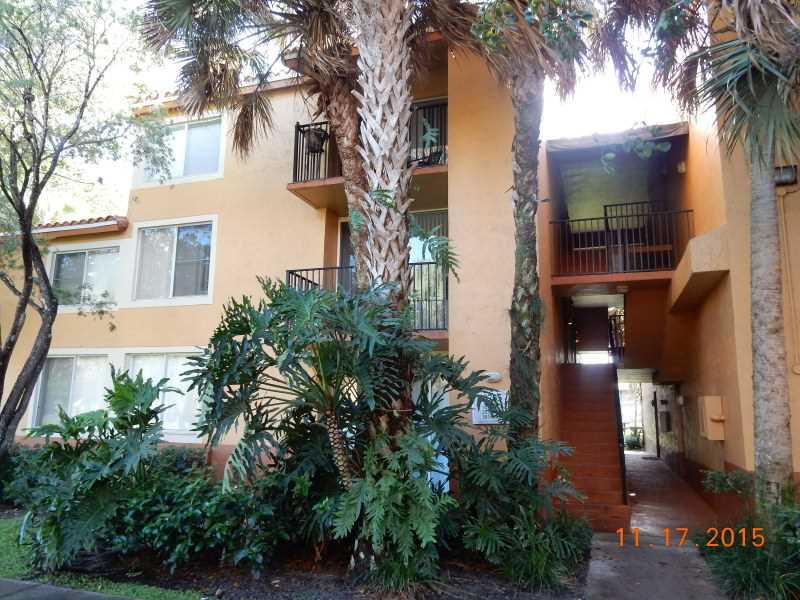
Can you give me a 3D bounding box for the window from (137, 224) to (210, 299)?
[{"bbox_3d":[-4.755,-0.799,12.122,1.887,1.561,0.120,-3,-10,19],"label":"window"}]

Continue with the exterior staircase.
[{"bbox_3d":[3.201,2.247,9.898,1.100,2.470,3.650,-3,-10,19],"label":"exterior staircase"}]

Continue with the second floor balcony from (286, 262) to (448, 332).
[{"bbox_3d":[-0.351,0.172,10.100,2.860,1.200,1.550,-3,-10,19],"label":"second floor balcony"}]

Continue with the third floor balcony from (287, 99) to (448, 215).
[{"bbox_3d":[-0.322,-2.457,10.567,2.890,1.180,1.600,-3,-10,19],"label":"third floor balcony"}]

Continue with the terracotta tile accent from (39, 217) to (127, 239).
[{"bbox_3d":[-7.008,-1.572,12.780,2.640,0.340,0.450,-3,-10,19],"label":"terracotta tile accent"}]

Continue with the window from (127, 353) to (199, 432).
[{"bbox_3d":[-4.815,1.853,11.689,1.924,1.539,0.120,-3,-10,19],"label":"window"}]

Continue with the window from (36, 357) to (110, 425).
[{"bbox_3d":[-7.075,1.980,12.457,1.876,1.566,0.120,-3,-10,19],"label":"window"}]

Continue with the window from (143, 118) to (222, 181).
[{"bbox_3d":[-4.692,-3.204,12.513,1.924,1.304,0.120,-3,-10,19],"label":"window"}]

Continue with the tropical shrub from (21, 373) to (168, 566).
[{"bbox_3d":[-3.416,1.764,6.477,1.500,1.950,1.450,5,-11,-27],"label":"tropical shrub"}]

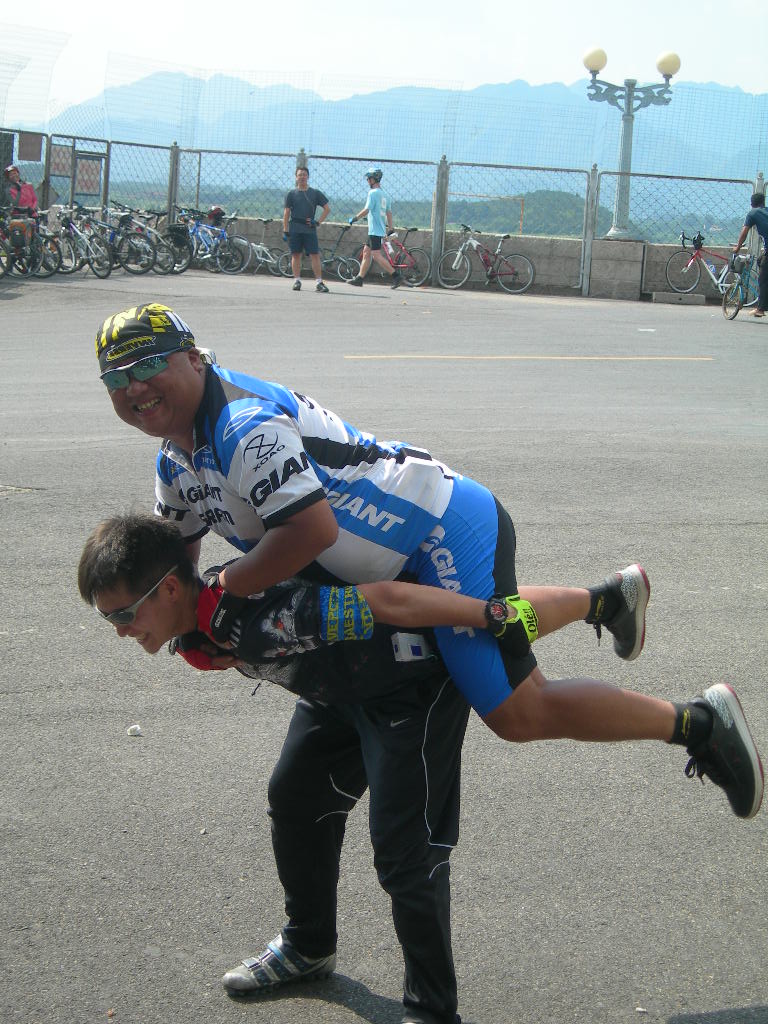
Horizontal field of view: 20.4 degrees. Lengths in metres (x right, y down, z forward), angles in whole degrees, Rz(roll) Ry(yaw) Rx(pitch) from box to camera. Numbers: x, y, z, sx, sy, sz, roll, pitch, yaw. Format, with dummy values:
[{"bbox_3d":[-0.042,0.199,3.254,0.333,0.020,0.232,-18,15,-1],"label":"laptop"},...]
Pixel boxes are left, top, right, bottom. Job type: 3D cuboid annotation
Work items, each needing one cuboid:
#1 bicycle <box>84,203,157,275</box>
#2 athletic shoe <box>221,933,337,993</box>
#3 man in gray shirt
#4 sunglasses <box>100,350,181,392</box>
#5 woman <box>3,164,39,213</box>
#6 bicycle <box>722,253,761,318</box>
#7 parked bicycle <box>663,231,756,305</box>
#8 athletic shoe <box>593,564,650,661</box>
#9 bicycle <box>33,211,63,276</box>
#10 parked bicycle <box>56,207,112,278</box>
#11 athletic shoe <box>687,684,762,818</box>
[{"bbox_3d":[-4.143,-4.280,33.459,0.580,1.020,1.680,-5,12,-42],"label":"bicycle"},{"bbox_3d":[-0.211,0.919,4.443,0.270,0.115,0.100,-1,10,-26],"label":"athletic shoe"},{"bbox_3d":[-1.124,-4.195,31.584,0.660,1.790,0.360,3,9,-2],"label":"man in gray shirt"},{"bbox_3d":[-0.433,-0.261,3.850,0.142,0.050,0.135,-17,-3,25],"label":"sunglasses"},{"bbox_3d":[-5.575,-4.490,32.519,0.500,1.554,0.340,0,9,-20],"label":"woman"},{"bbox_3d":[5.243,-3.279,30.766,0.550,0.970,1.600,8,10,29],"label":"bicycle"},{"bbox_3d":[5.222,-3.832,33.701,1.620,0.990,0.450,13,11,11],"label":"parked bicycle"},{"bbox_3d":[0.530,0.224,4.750,0.118,0.280,0.103,0,41,6],"label":"athletic shoe"},{"bbox_3d":[-5.109,-3.924,30.799,0.550,1.020,1.680,-4,11,-38],"label":"bicycle"},{"bbox_3d":[-4.401,-4.025,31.720,0.580,1.020,1.680,-2,10,-32],"label":"parked bicycle"},{"bbox_3d":[0.700,0.490,4.380,0.122,0.283,0.105,-16,-3,5],"label":"athletic shoe"}]

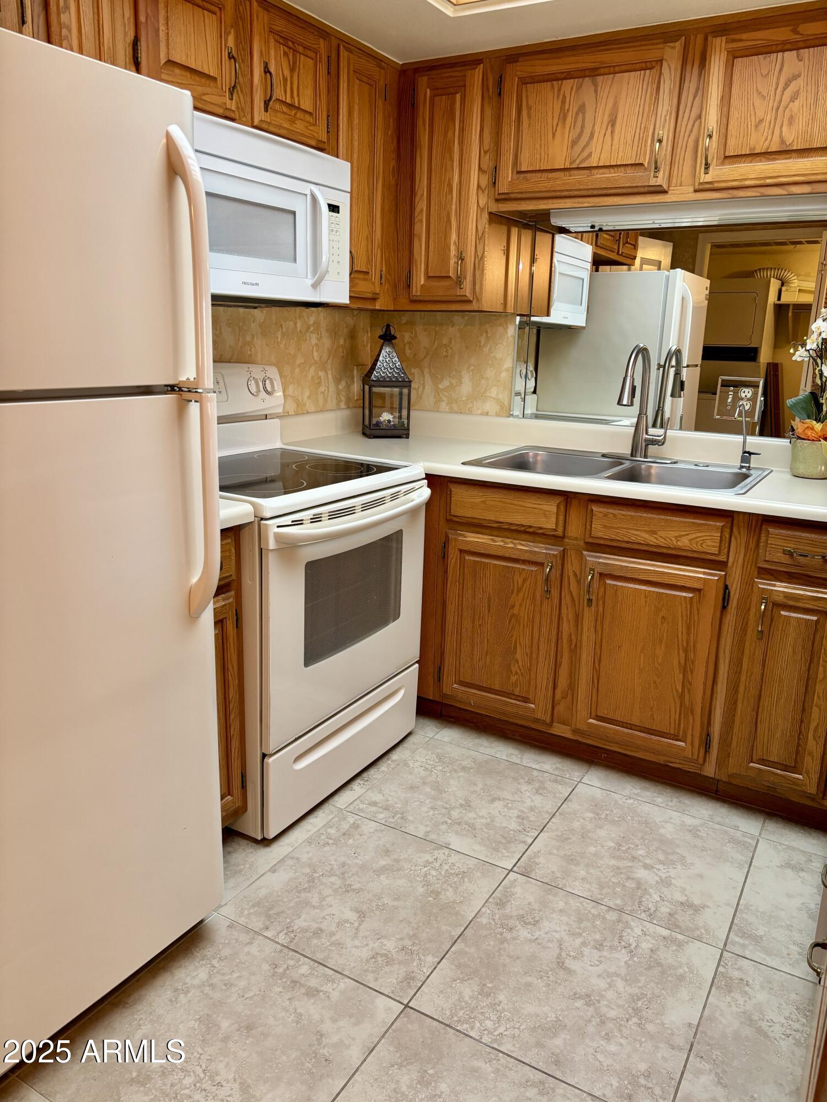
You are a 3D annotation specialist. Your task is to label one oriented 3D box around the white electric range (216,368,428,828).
[{"bbox_3d":[-0.417,0.064,2.471,0.685,1.185,0.763,10,17,29],"label":"white electric range"}]

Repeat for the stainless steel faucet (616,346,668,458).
[{"bbox_3d":[0.729,-0.468,2.621,0.112,0.377,0.284,10,17,29],"label":"stainless steel faucet"}]

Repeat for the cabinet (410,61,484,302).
[{"bbox_3d":[0.175,-1.216,2.837,0.248,0.720,0.325,10,17,29],"label":"cabinet"}]

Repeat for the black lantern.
[{"bbox_3d":[-0.102,-0.643,3.131,0.158,0.416,0.158,-3,15,-16],"label":"black lantern"}]

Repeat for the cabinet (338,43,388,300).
[{"bbox_3d":[-0.298,-1.187,2.674,0.325,0.720,0.265,10,17,29],"label":"cabinet"}]

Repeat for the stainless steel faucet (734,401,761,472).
[{"bbox_3d":[1.012,-0.348,2.510,0.087,0.212,0.160,12,18,36],"label":"stainless steel faucet"}]

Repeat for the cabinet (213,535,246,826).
[{"bbox_3d":[-0.747,0.299,2.049,0.605,0.825,0.280,10,17,29],"label":"cabinet"}]

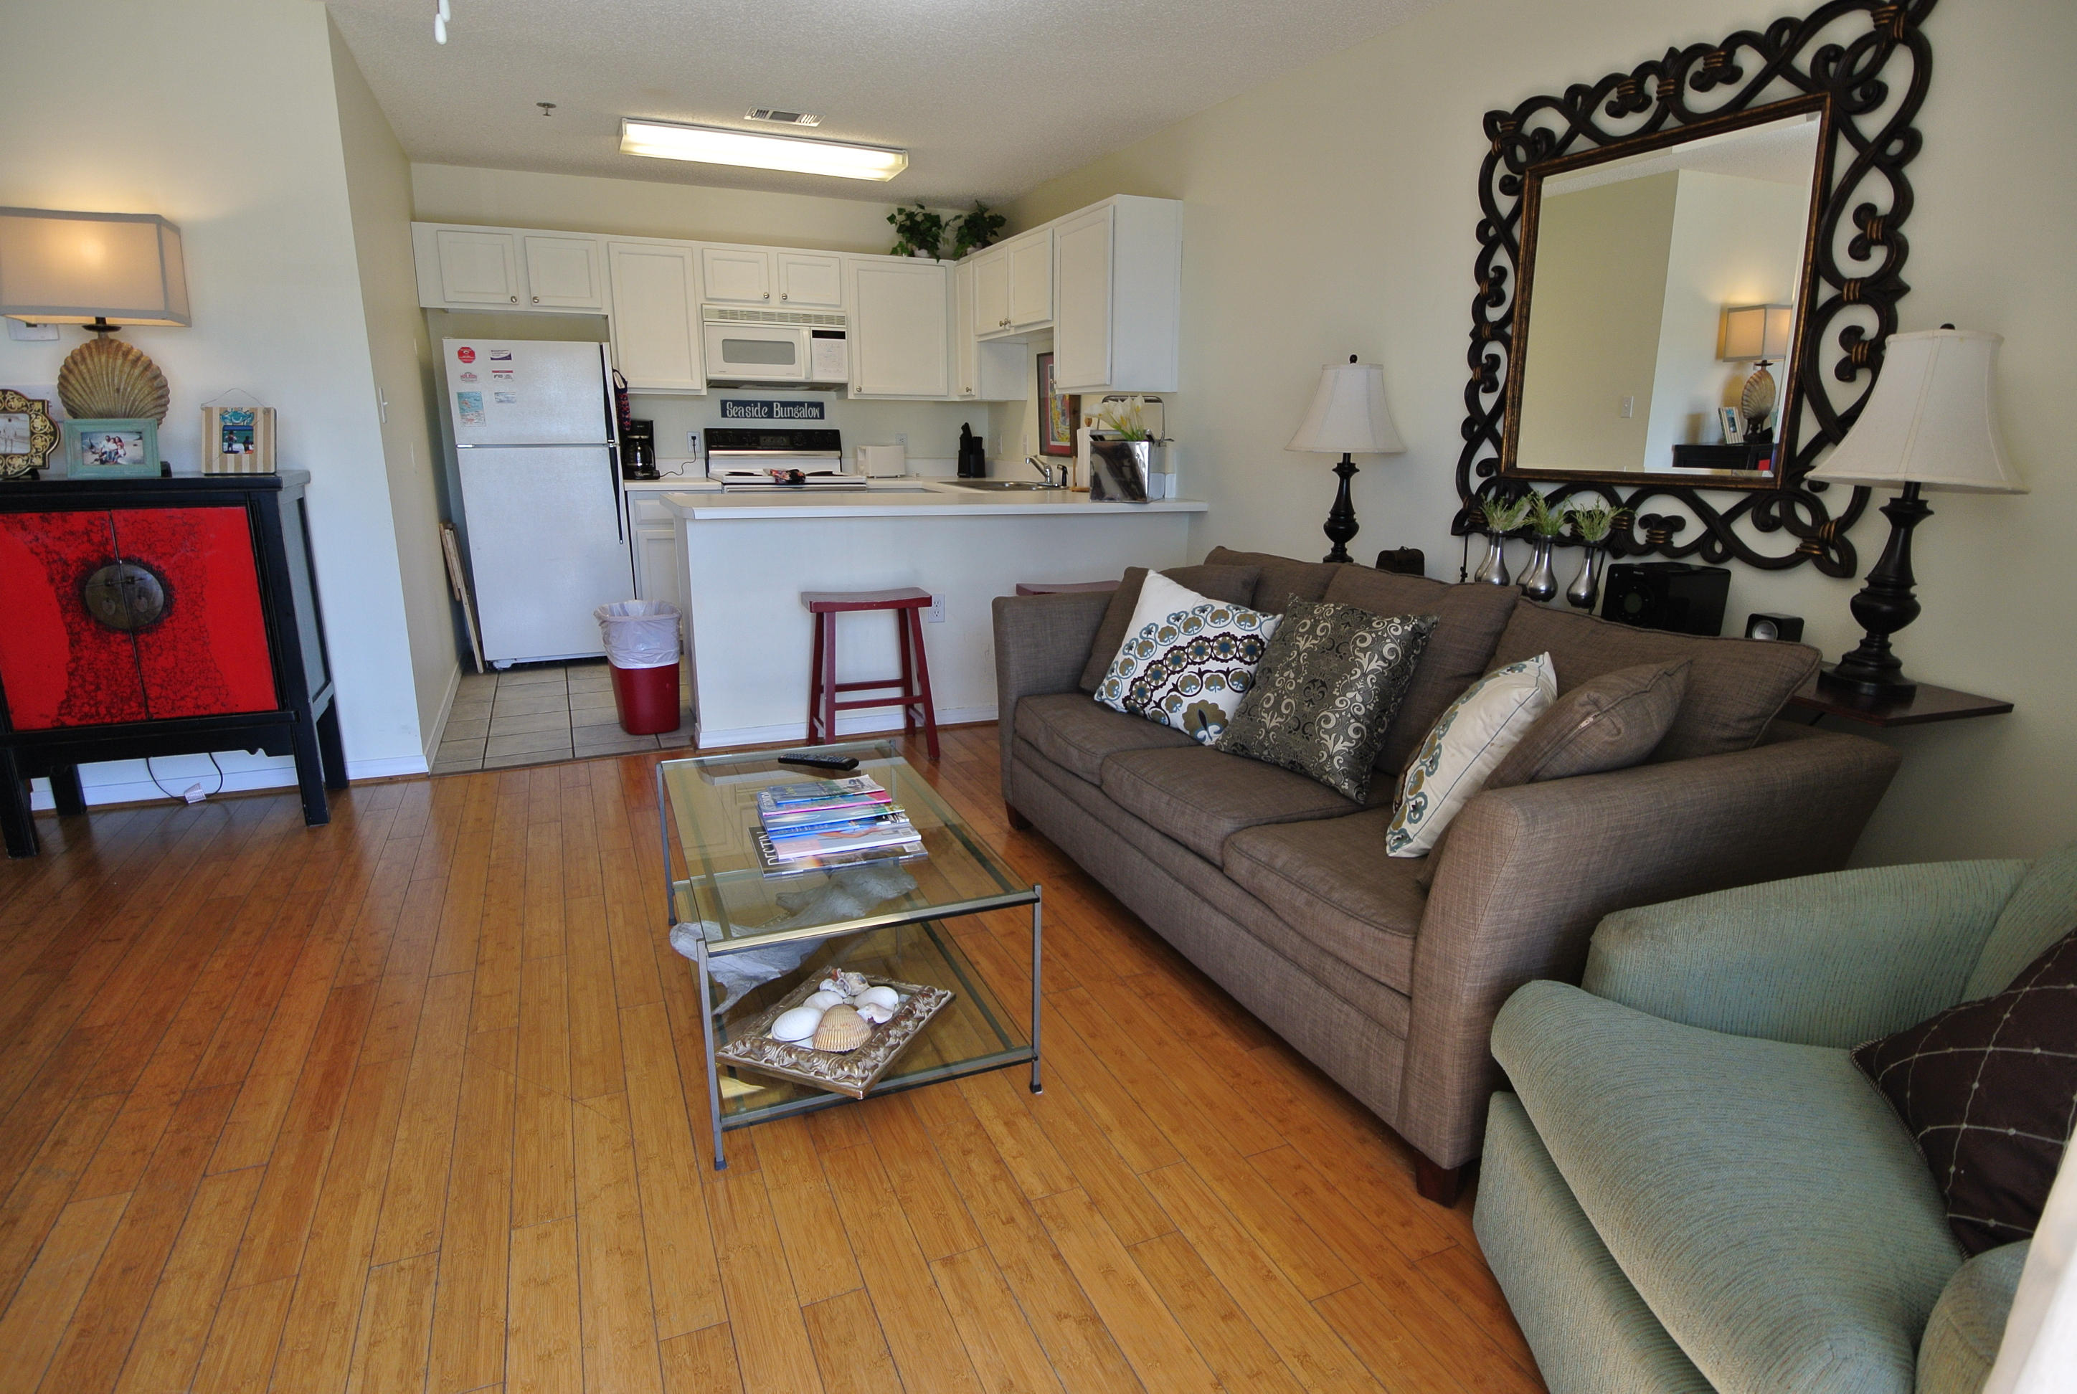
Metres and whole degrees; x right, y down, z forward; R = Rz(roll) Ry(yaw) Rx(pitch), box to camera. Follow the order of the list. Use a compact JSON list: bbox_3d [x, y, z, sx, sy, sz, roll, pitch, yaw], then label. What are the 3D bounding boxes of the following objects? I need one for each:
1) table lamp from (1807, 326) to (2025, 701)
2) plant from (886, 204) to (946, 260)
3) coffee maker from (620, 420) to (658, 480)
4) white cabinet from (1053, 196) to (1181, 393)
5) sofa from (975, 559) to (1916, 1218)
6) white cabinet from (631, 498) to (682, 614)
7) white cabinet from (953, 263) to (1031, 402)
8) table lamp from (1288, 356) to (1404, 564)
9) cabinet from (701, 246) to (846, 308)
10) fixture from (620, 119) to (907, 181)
[{"bbox_3d":[1.672,-0.351,2.009,0.335,0.690,0.335,-6,15,-24],"label":"table lamp"},{"bbox_3d":[-0.689,-2.622,5.868,0.340,0.300,0.290,-6,15,-24],"label":"plant"},{"bbox_3d":[-2.175,-1.342,5.651,0.180,0.310,0.230,-6,16,-24],"label":"coffee maker"},{"bbox_3d":[0.333,-1.751,4.640,0.315,0.775,0.610,-6,16,-24],"label":"white cabinet"},{"bbox_3d":[0.695,0.163,2.595,0.950,0.850,2.010,-6,16,-24],"label":"sofa"},{"bbox_3d":[-1.970,-0.677,5.645,0.455,0.860,0.620,-6,15,-24],"label":"white cabinet"},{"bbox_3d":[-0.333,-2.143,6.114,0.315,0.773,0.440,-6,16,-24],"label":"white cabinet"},{"bbox_3d":[0.972,-0.690,3.294,0.335,0.690,0.335,-6,15,-24],"label":"table lamp"},{"bbox_3d":[-1.464,-2.267,5.663,0.764,0.310,0.325,-6,15,-24],"label":"cabinet"},{"bbox_3d":[-1.230,-2.461,4.702,1.220,0.077,0.290,-6,16,-24],"label":"fixture"}]

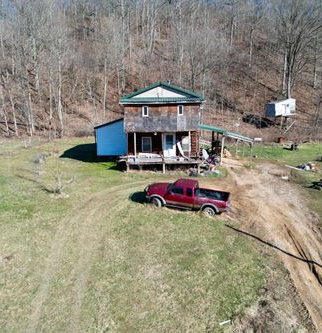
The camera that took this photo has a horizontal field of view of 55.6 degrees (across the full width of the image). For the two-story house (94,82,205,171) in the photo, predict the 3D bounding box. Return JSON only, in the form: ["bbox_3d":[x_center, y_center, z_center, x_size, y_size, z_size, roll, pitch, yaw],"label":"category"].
[{"bbox_3d":[-1.379,-3.743,27.991,9.700,7.400,7.000,-1,15,2],"label":"two-story house"}]

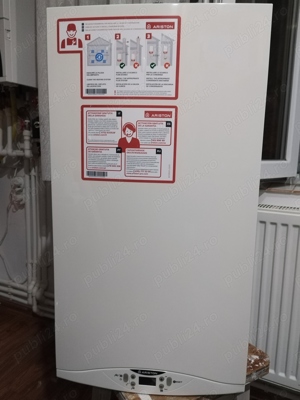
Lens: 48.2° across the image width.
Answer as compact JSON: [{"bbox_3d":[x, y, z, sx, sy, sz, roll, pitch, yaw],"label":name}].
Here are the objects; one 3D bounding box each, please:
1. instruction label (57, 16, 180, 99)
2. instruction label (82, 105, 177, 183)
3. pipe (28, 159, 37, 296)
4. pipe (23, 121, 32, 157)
[{"bbox_3d":[-0.060,-0.255,0.606,0.226,0.142,0.005,2,9,7],"label":"instruction label"},{"bbox_3d":[-0.041,-0.105,0.627,0.182,0.141,0.004,2,9,6],"label":"instruction label"},{"bbox_3d":[-0.648,0.172,1.862,0.025,0.794,0.025,6,10,29],"label":"pipe"},{"bbox_3d":[-0.669,-0.328,1.830,0.045,0.196,0.045,6,10,29],"label":"pipe"}]

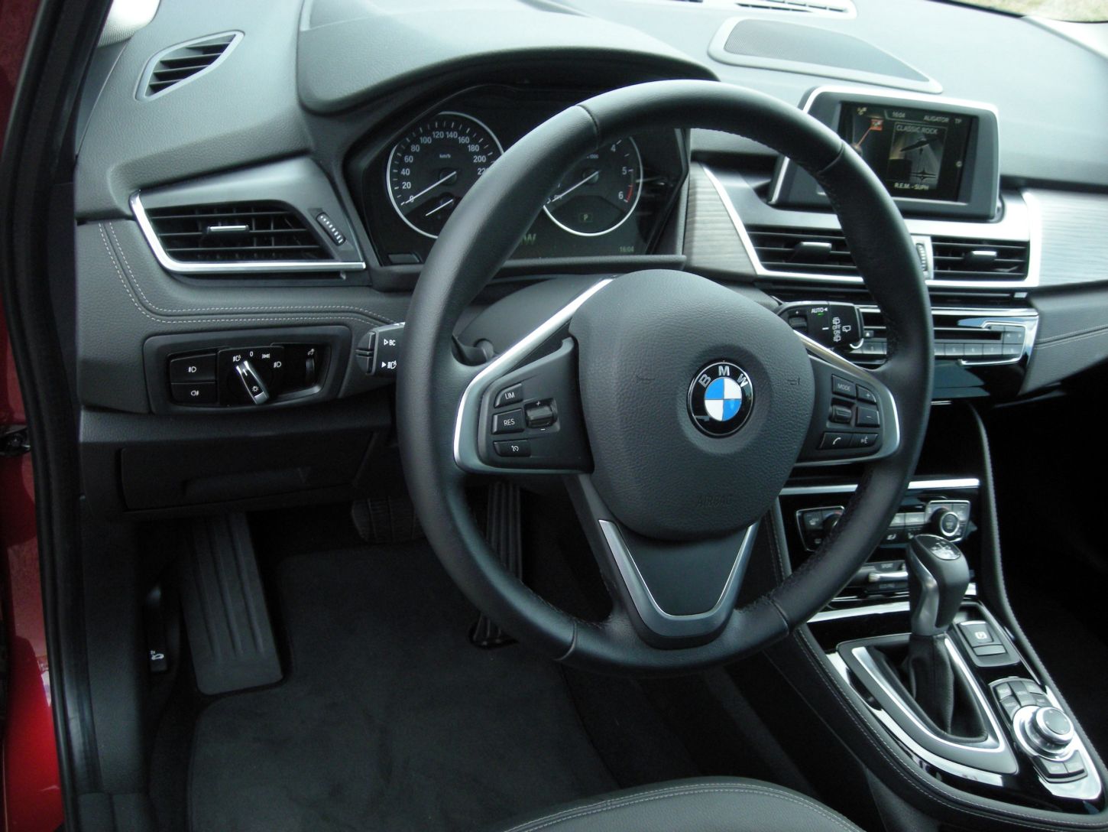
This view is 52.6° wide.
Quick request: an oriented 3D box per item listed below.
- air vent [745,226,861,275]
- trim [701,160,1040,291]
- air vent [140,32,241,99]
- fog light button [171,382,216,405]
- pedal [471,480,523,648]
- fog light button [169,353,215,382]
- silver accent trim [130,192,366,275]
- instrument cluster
[{"bbox_3d":[0.231,-0.153,1.039,0.124,0.040,0.030,0,9,-16],"label":"air vent"},{"bbox_3d":[0.301,-0.175,1.054,0.350,0.097,0.050,0,9,-16],"label":"trim"},{"bbox_3d":[-0.260,-0.249,0.805,0.080,0.020,0.062,-5,71,-23],"label":"air vent"},{"bbox_3d":[-0.262,-0.018,0.817,0.031,0.019,0.012,-5,21,-23],"label":"fog light button"},{"bbox_3d":[-0.072,0.179,1.388,0.054,0.202,0.035,2,5,-27],"label":"pedal"},{"bbox_3d":[-0.261,-0.035,0.811,0.031,0.021,0.012,-5,21,-23],"label":"fog light button"},{"bbox_3d":[-0.216,-0.131,0.803,0.160,0.057,0.030,-5,16,-23],"label":"silver accent trim"},{"bbox_3d":[-0.023,-0.196,0.910,0.285,0.139,0.060,-5,11,-23],"label":"instrument cluster"}]

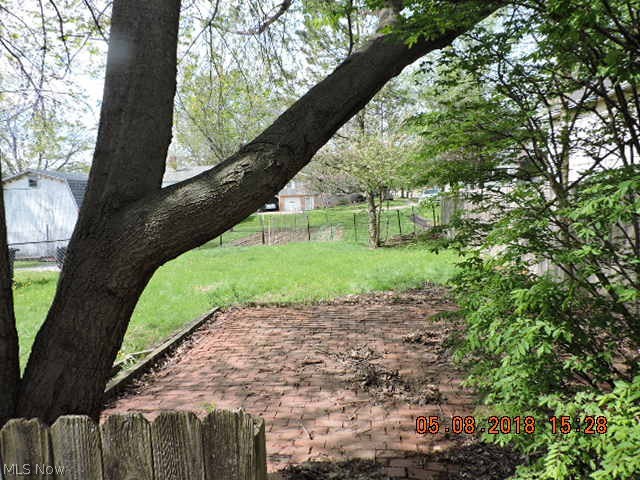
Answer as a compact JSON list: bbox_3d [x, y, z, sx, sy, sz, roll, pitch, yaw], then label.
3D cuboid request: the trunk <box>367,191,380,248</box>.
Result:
[{"bbox_3d":[2.074,-0.783,17.200,0.480,2.300,0.420,-1,6,0],"label":"trunk"}]

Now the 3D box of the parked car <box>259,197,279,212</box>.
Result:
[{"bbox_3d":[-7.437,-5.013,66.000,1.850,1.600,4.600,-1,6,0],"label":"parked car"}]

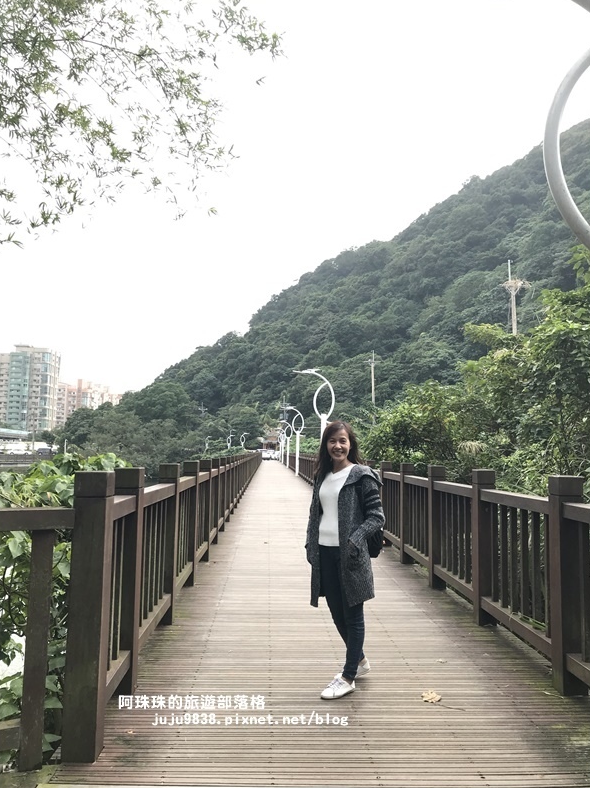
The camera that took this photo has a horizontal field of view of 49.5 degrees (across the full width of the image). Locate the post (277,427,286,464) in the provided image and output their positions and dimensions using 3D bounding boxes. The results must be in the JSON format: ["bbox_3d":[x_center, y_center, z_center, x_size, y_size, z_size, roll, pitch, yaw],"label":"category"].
[{"bbox_3d":[-1.577,5.881,71.757,1.310,3.970,0.270,1,-5,-2],"label":"post"}]

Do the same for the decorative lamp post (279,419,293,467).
[{"bbox_3d":[-0.816,4.334,54.492,1.310,3.970,0.270,1,-5,-2],"label":"decorative lamp post"}]

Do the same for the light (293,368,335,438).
[{"bbox_3d":[0.576,1.239,19.959,1.310,3.970,0.270,1,-5,-2],"label":"light"}]

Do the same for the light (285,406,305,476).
[{"bbox_3d":[-0.115,2.787,37.226,1.310,3.970,0.270,1,-5,-2],"label":"light"}]

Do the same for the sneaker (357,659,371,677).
[{"bbox_3d":[0.397,1.735,4.050,0.095,0.105,0.250,-4,-7,43],"label":"sneaker"}]

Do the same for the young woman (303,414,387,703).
[{"bbox_3d":[0.300,0.970,3.964,0.490,1.610,0.440,-2,-6,26],"label":"young woman"}]

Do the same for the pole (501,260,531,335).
[{"bbox_3d":[15.116,-1.810,43.955,2.100,14.600,0.600,2,-5,-11],"label":"pole"}]

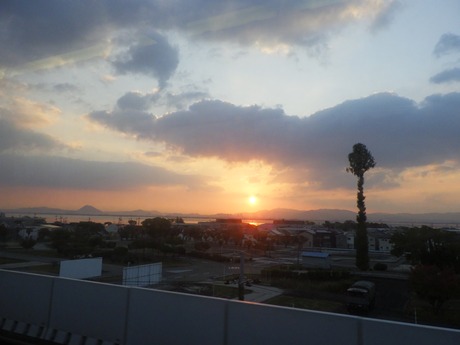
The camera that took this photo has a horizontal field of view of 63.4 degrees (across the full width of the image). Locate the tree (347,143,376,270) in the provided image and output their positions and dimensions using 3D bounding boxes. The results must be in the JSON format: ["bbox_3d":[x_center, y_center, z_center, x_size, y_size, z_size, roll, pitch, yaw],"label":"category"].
[{"bbox_3d":[25.300,6.250,71.500,5.600,24.200,5.400,-1,-7,19],"label":"tree"}]

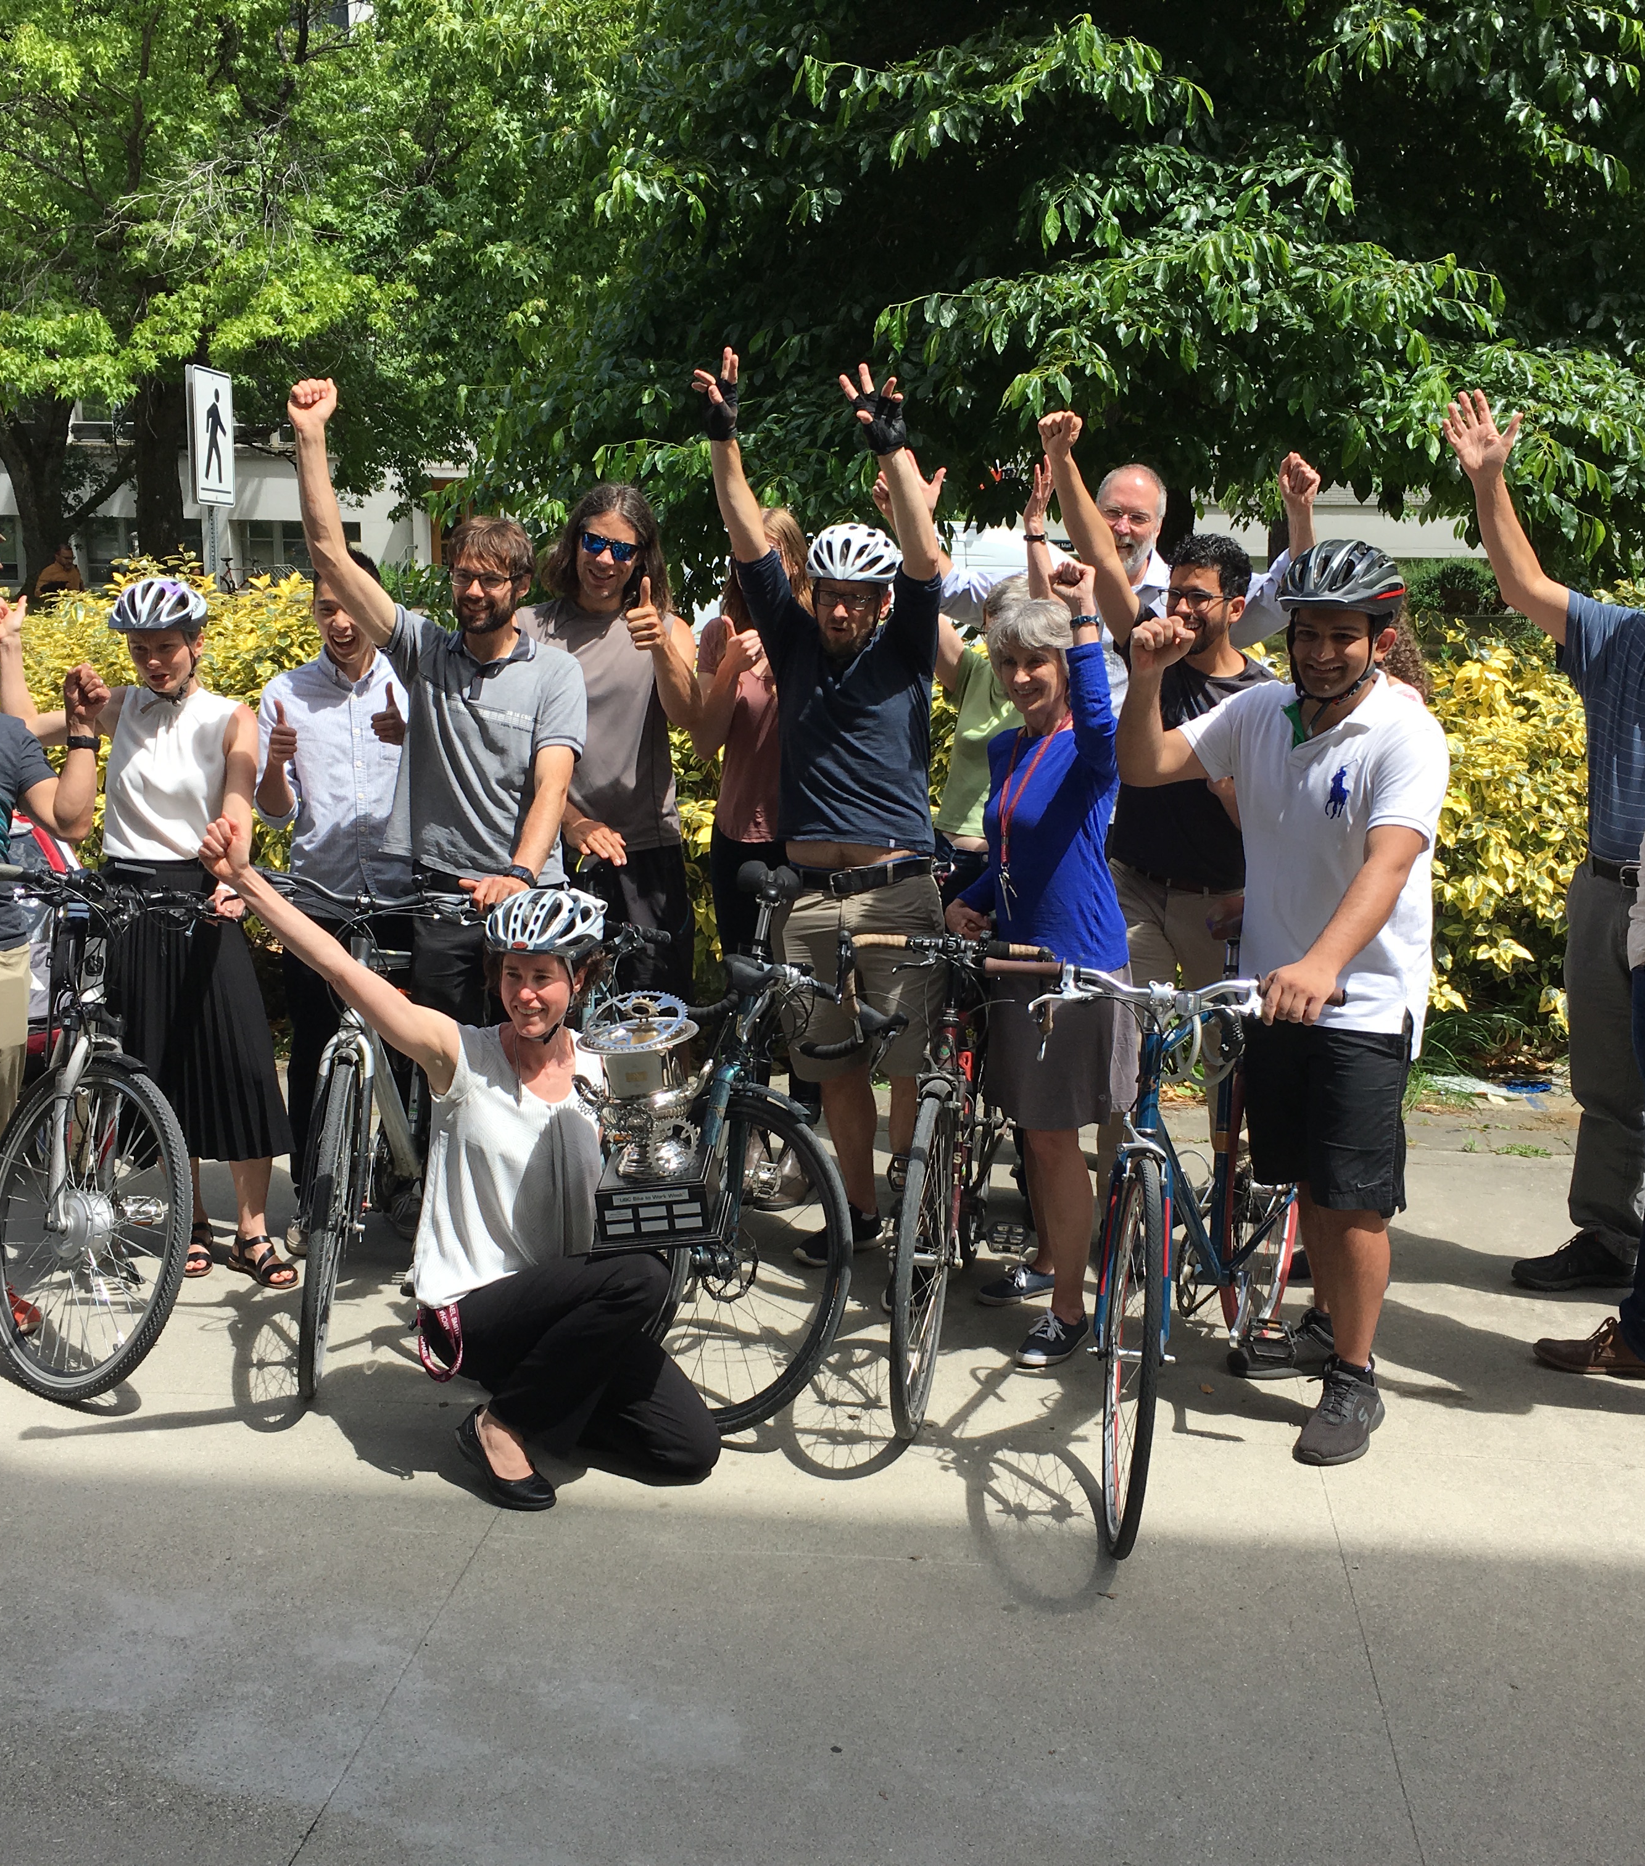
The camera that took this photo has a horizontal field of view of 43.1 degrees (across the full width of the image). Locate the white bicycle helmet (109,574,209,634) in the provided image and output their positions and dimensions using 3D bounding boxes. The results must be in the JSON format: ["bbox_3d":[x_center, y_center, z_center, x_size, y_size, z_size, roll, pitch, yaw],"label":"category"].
[{"bbox_3d":[-1.520,-0.748,4.773,0.210,0.150,0.270,1,17,8],"label":"white bicycle helmet"}]

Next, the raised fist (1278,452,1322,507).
[{"bbox_3d":[1.170,-1.111,5.100,0.095,0.120,0.095,-3,10,-15],"label":"raised fist"}]

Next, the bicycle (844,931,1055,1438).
[{"bbox_3d":[0.308,0.401,4.582,0.450,1.000,1.670,5,11,9],"label":"bicycle"}]

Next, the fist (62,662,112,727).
[{"bbox_3d":[-1.528,-0.497,4.330,0.100,0.125,0.100,-4,11,-20],"label":"fist"}]

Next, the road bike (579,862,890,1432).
[{"bbox_3d":[-0.170,0.387,4.678,0.580,1.000,1.620,0,11,0],"label":"road bike"}]

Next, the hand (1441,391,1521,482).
[{"bbox_3d":[1.393,-1.053,4.400,0.165,0.190,0.070,-9,11,17],"label":"hand"}]

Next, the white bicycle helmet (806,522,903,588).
[{"bbox_3d":[0.070,-0.859,4.753,0.210,0.155,0.270,3,16,11],"label":"white bicycle helmet"}]

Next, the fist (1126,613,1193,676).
[{"bbox_3d":[0.615,-0.528,3.807,0.110,0.110,0.100,2,11,11],"label":"fist"}]

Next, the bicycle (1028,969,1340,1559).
[{"bbox_3d":[0.765,0.492,4.085,0.620,1.000,1.720,5,11,23],"label":"bicycle"}]

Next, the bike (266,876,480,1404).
[{"bbox_3d":[-0.895,0.342,4.790,0.610,1.050,1.740,5,11,12],"label":"bike"}]

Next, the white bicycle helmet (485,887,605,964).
[{"bbox_3d":[-0.510,-0.013,3.850,0.210,0.160,0.275,3,11,18],"label":"white bicycle helmet"}]

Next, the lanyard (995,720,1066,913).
[{"bbox_3d":[0.448,-0.250,4.470,0.145,0.425,0.155,5,12,29],"label":"lanyard"}]

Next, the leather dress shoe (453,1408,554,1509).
[{"bbox_3d":[-0.597,0.966,3.893,0.250,0.100,0.090,25,24,38],"label":"leather dress shoe"}]

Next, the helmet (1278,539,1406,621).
[{"bbox_3d":[0.990,-0.672,3.970,0.220,0.165,0.285,5,11,28],"label":"helmet"}]

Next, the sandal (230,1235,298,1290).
[{"bbox_3d":[-1.346,0.795,5.030,0.090,0.080,0.240,-8,13,-38],"label":"sandal"}]

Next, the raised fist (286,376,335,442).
[{"bbox_3d":[-1.003,-1.032,4.099,0.100,0.120,0.090,-3,11,-15],"label":"raised fist"}]

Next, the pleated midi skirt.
[{"bbox_3d":[-1.510,0.188,5.030,0.420,0.710,0.340,-3,10,-14],"label":"pleated midi skirt"}]

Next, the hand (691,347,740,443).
[{"bbox_3d":[-0.238,-1.199,4.640,0.095,0.200,0.095,8,13,39],"label":"hand"}]

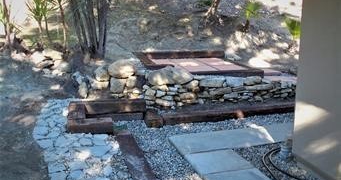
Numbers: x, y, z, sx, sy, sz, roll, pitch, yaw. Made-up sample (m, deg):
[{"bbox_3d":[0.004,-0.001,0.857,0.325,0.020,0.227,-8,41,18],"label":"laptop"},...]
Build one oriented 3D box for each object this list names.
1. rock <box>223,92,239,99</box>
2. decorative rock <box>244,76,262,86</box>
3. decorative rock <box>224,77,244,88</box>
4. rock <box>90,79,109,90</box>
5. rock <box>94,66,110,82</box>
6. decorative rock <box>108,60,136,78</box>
[{"bbox_3d":[1.139,0.104,6.550,0.295,0.108,0.190,-3,12,-17],"label":"rock"},{"bbox_3d":[1.555,-0.162,6.470,0.341,0.160,0.220,-3,12,-10],"label":"decorative rock"},{"bbox_3d":[1.198,-0.148,6.380,0.342,0.160,0.250,-3,12,-10],"label":"decorative rock"},{"bbox_3d":[-1.266,-0.098,6.150,0.311,0.203,0.250,-3,12,-17],"label":"rock"},{"bbox_3d":[-1.226,-0.280,6.200,0.270,0.248,0.250,-2,12,-6],"label":"rock"},{"bbox_3d":[-0.863,-0.369,6.200,0.488,0.307,0.360,-3,12,-17],"label":"decorative rock"}]

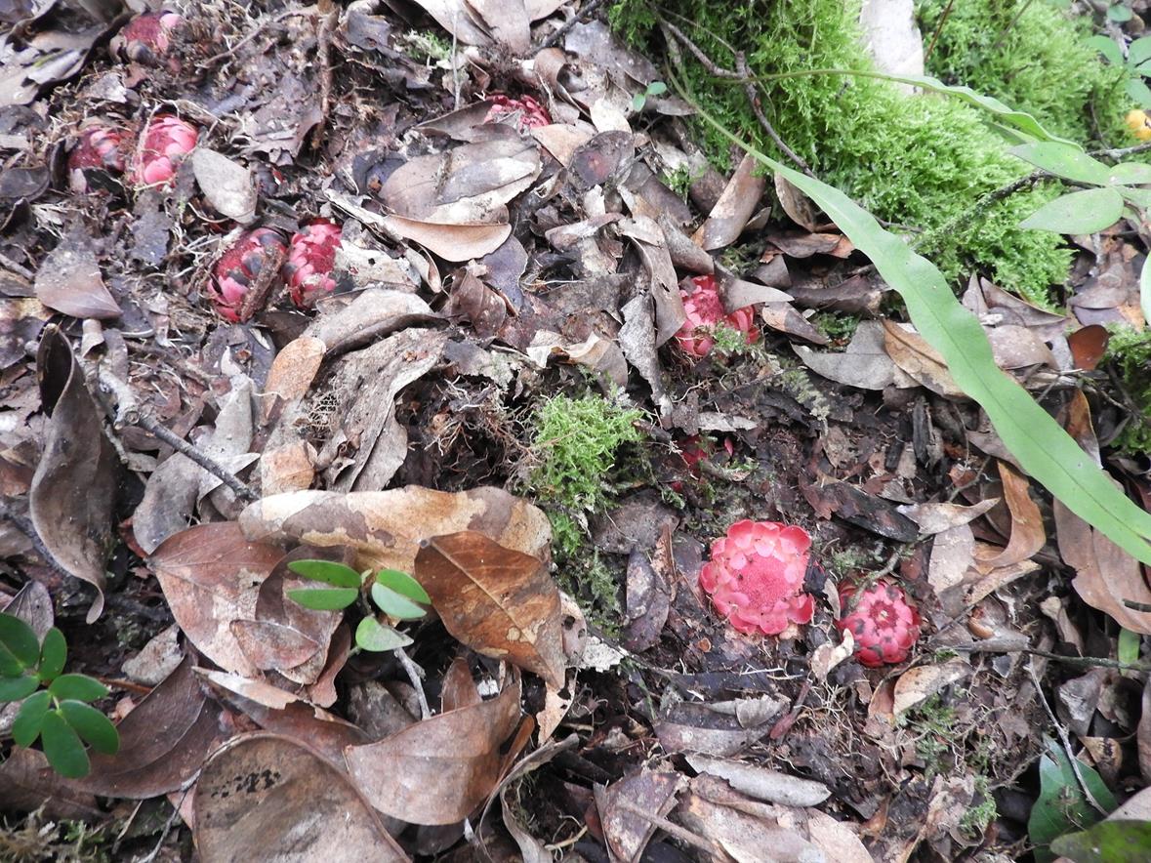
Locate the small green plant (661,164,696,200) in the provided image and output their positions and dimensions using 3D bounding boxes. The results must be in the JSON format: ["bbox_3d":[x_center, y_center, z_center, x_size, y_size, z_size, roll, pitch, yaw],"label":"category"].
[{"bbox_3d":[0.081,-0.195,0.627,0.028,0.026,0.025,0,52,0],"label":"small green plant"}]

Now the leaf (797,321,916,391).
[{"bbox_3d":[0.171,-0.046,0.488,0.075,0.014,0.047,14,66,6],"label":"leaf"}]

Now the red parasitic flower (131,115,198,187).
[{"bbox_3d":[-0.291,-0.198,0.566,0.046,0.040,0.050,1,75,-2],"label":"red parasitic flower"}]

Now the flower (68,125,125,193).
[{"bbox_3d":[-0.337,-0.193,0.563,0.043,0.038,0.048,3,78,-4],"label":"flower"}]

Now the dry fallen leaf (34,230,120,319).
[{"bbox_3d":[-0.354,-0.107,0.565,0.103,0.016,0.050,39,65,22],"label":"dry fallen leaf"}]

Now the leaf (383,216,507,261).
[{"bbox_3d":[-0.098,-0.142,0.588,0.096,0.018,0.039,6,67,2],"label":"leaf"}]

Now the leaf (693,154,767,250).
[{"bbox_3d":[0.120,-0.172,0.602,0.032,0.016,0.089,22,75,16],"label":"leaf"}]

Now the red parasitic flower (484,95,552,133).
[{"bbox_3d":[-0.043,-0.231,0.588,0.048,0.033,0.042,0,63,0],"label":"red parasitic flower"}]

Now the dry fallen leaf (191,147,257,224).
[{"bbox_3d":[-0.240,-0.168,0.544,0.037,0.013,0.066,-37,70,-13],"label":"dry fallen leaf"}]

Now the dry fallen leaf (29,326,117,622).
[{"bbox_3d":[-0.276,0.021,0.437,0.042,0.036,0.165,-21,65,-10],"label":"dry fallen leaf"}]

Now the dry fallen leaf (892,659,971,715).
[{"bbox_3d":[0.172,0.122,0.389,0.046,0.012,0.014,-24,65,-12],"label":"dry fallen leaf"}]

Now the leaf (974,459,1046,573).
[{"bbox_3d":[0.240,0.046,0.438,0.033,0.022,0.064,14,63,7],"label":"leaf"}]

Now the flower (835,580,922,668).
[{"bbox_3d":[0.157,0.100,0.413,0.045,0.037,0.046,-7,64,10],"label":"flower"}]

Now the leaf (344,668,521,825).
[{"bbox_3d":[-0.063,0.145,0.356,0.078,0.030,0.053,-7,72,-2],"label":"leaf"}]

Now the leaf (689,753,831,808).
[{"bbox_3d":[0.083,0.157,0.362,0.065,0.012,0.015,12,58,8],"label":"leaf"}]

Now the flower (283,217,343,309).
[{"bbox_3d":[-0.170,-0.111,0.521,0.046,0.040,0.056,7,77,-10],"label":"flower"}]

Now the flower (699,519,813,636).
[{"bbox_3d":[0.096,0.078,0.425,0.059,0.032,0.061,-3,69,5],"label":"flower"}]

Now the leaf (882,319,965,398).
[{"bbox_3d":[0.230,-0.047,0.521,0.038,0.016,0.076,-34,65,-18],"label":"leaf"}]

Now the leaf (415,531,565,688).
[{"bbox_3d":[-0.039,0.085,0.396,0.103,0.022,0.052,41,71,18],"label":"leaf"}]

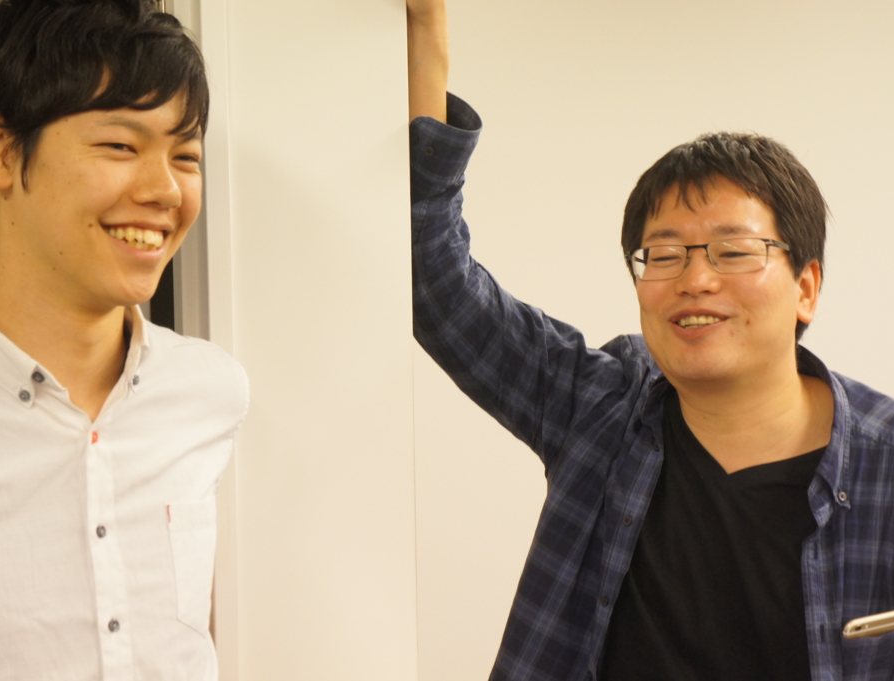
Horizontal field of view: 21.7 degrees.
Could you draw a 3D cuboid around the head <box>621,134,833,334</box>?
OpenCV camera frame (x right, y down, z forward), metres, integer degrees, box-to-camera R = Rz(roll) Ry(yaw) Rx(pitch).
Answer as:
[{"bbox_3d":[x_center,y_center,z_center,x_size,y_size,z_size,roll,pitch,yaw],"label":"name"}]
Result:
[{"bbox_3d":[0.264,-0.089,2.220,0.185,0.232,0.225,-4,-4,26],"label":"head"}]

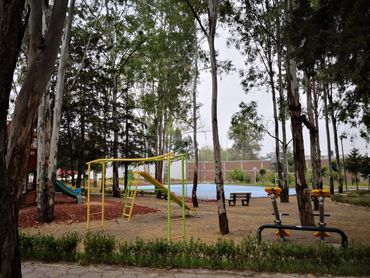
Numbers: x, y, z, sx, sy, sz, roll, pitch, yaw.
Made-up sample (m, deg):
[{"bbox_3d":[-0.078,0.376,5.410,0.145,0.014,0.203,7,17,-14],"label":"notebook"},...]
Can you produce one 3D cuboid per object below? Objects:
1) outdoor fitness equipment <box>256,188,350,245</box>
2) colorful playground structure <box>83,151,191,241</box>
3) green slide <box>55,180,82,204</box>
[{"bbox_3d":[2.595,1.784,6.597,1.897,1.330,0.600,-3,-8,13],"label":"outdoor fitness equipment"},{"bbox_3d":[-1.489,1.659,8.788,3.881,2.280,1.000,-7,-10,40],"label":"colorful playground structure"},{"bbox_3d":[-7.685,3.358,18.332,2.400,1.600,0.600,-3,-8,15],"label":"green slide"}]

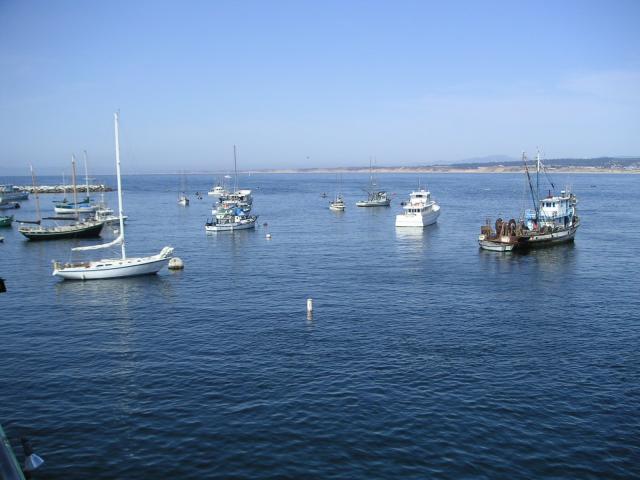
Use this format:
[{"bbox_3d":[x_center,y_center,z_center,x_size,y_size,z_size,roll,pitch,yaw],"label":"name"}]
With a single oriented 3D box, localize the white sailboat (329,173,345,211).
[{"bbox_3d":[4.041,-10.831,160.717,2.600,8.300,7.800,-2,6,-19],"label":"white sailboat"}]

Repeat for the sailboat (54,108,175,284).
[{"bbox_3d":[-17.821,-3.727,60.006,9.800,14.000,2.900,-2,6,-21],"label":"sailboat"}]

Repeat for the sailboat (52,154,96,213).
[{"bbox_3d":[-56.073,-12.979,160.449,9.700,13.900,2.900,-2,6,-21],"label":"sailboat"}]

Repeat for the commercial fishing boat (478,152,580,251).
[{"bbox_3d":[26.373,-4.897,84.130,17.800,11.200,5.000,-5,7,-40],"label":"commercial fishing boat"}]

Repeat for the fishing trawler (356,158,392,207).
[{"bbox_3d":[13.623,-14.218,175.969,8.800,12.000,3.000,-1,6,-5],"label":"fishing trawler"}]

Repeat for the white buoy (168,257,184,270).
[{"bbox_3d":[-13.188,2.221,64.903,1.380,1.300,1.380,0,5,0],"label":"white buoy"}]

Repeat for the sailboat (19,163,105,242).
[{"bbox_3d":[-35.432,-5.610,96.677,11.200,11.100,3.200,-3,6,-26],"label":"sailboat"}]

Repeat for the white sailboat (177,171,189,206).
[{"bbox_3d":[-35.473,-13.195,182.559,2.700,9.500,8.300,-2,6,-18],"label":"white sailboat"}]

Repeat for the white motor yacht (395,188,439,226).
[{"bbox_3d":[17.469,-5.739,118.611,4.500,6.200,14.800,3,6,28],"label":"white motor yacht"}]

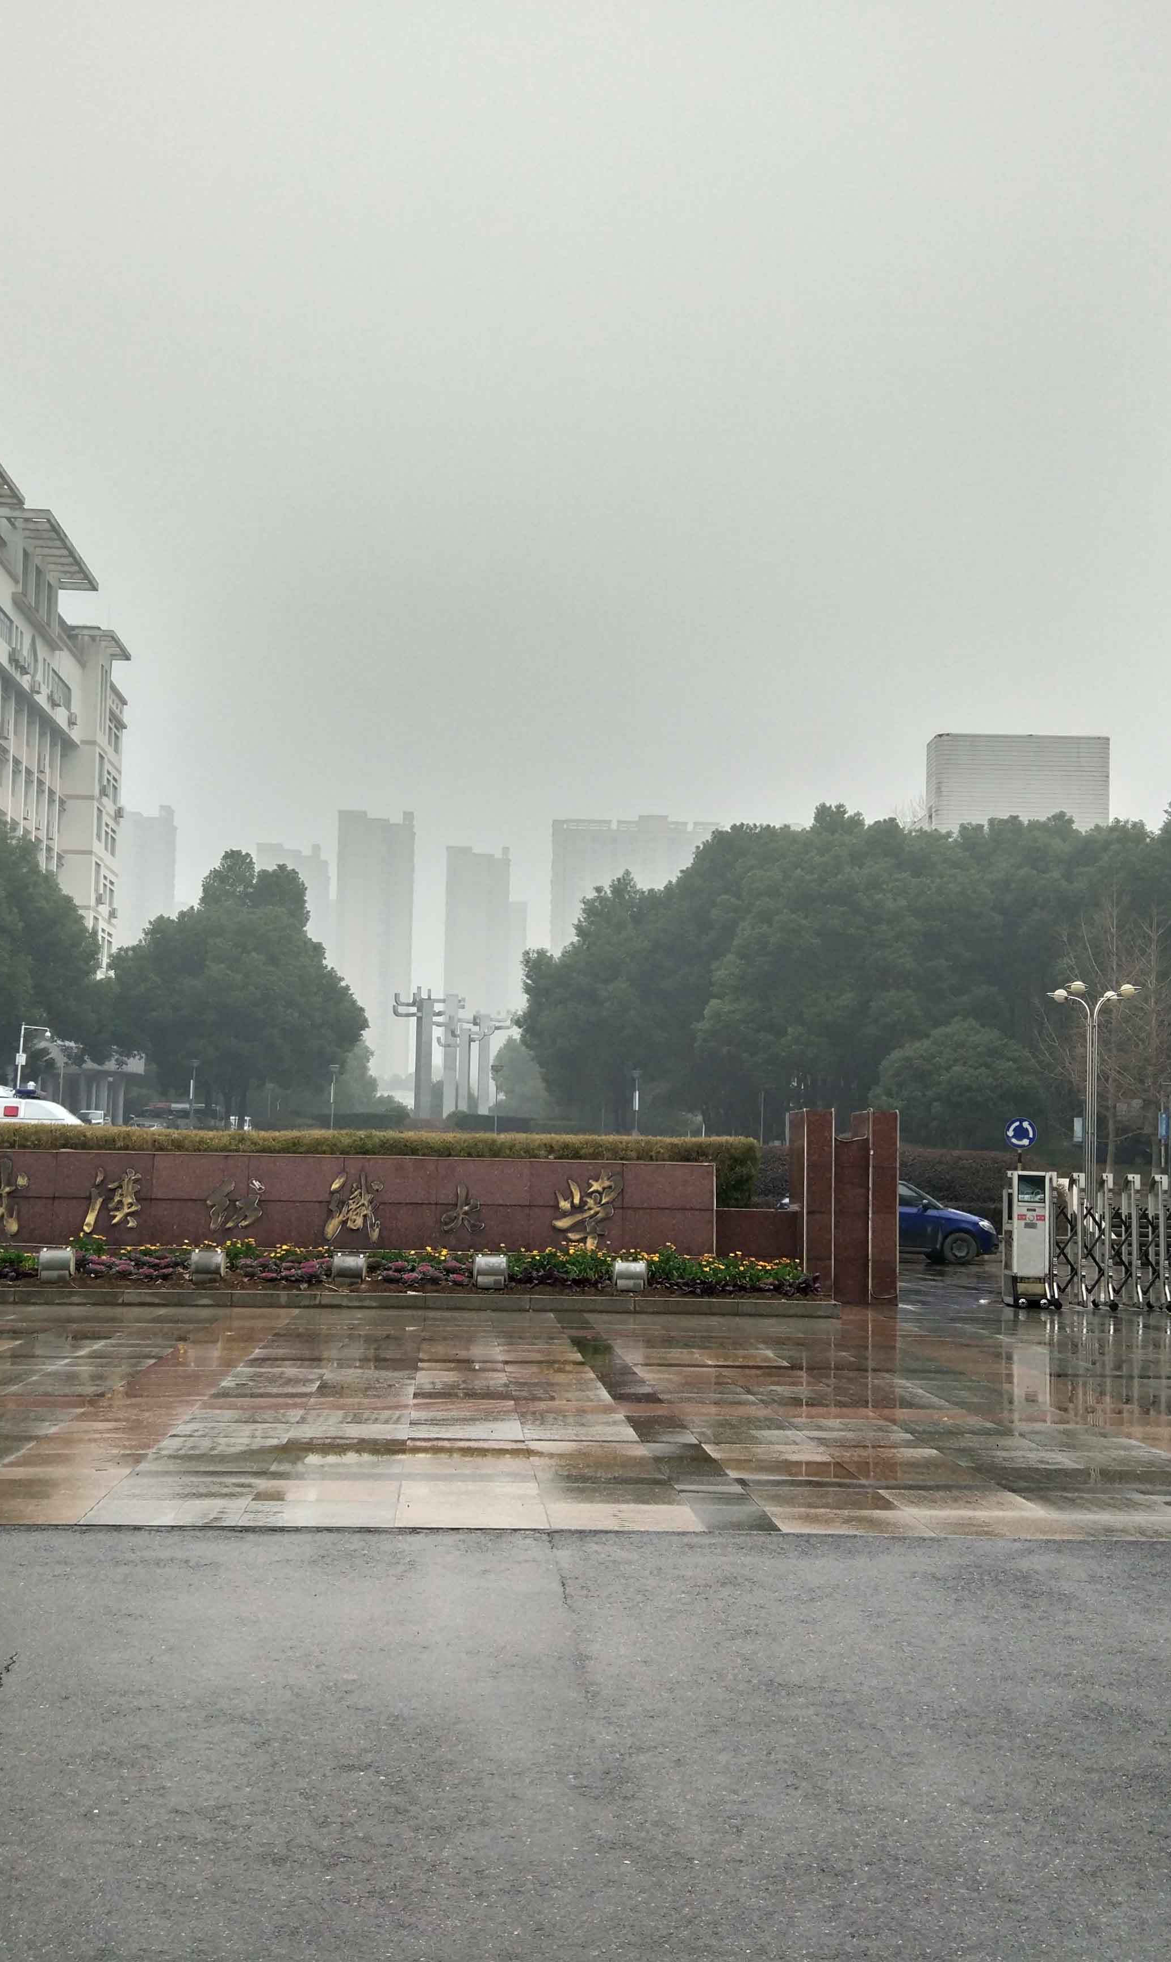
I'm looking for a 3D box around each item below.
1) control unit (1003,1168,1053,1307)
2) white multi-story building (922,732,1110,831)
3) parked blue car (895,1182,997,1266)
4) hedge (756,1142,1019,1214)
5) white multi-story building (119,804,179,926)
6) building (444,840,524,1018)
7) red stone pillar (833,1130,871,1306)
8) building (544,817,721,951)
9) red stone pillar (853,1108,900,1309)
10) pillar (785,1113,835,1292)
[{"bbox_3d":[5.604,3.256,26.790,0.482,1.740,0.500,2,-5,-4],"label":"control unit"},{"bbox_3d":[38.886,-0.977,195.364,15.880,41.491,13.000,1,-5,-1],"label":"white multi-story building"},{"bbox_3d":[5.633,4.402,39.063,4.200,1.500,1.700,0,-5,10],"label":"parked blue car"},{"bbox_3d":[9.110,6.034,62.695,7.743,2.350,2.500,2,-5,-4],"label":"hedge"},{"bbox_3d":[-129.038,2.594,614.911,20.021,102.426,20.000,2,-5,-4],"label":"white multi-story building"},{"bbox_3d":[-34.095,9.668,655.874,20.338,99.547,20.000,2,-5,-4],"label":"building"},{"bbox_3d":[3.224,2.932,26.109,0.440,2.015,0.750,2,-5,-4],"label":"red stone pillar"},{"bbox_3d":[16.542,5.425,603.304,55.307,100.682,18.000,2,-5,-4],"label":"building"},{"bbox_3d":[3.741,2.890,27.254,0.351,2.480,1.200,2,-5,-4],"label":"red stone pillar"},{"bbox_3d":[2.824,2.782,26.322,0.339,2.336,1.200,2,-5,-4],"label":"pillar"}]

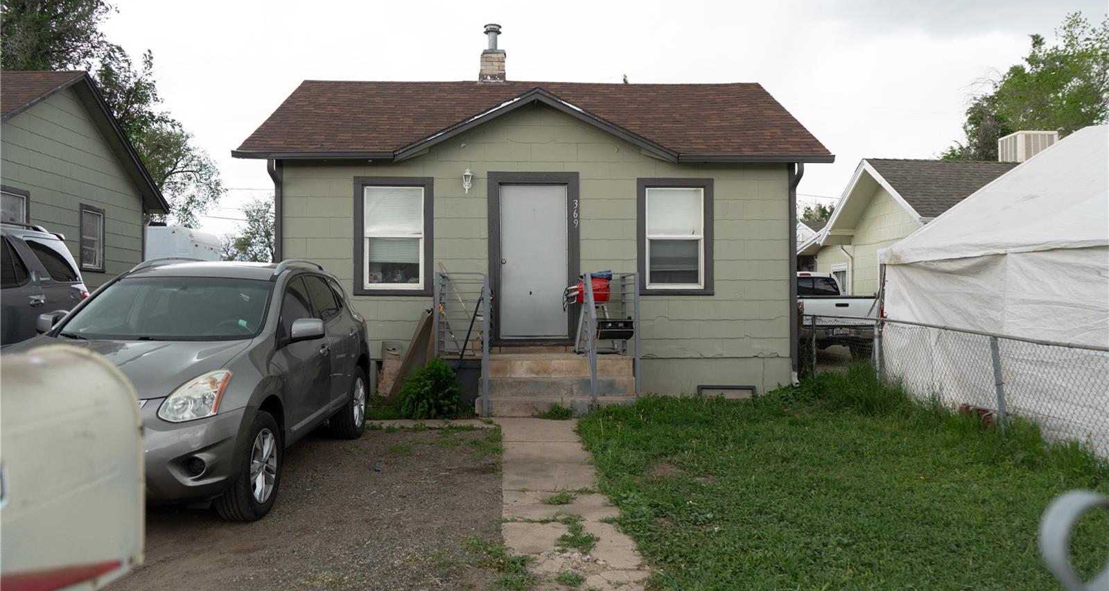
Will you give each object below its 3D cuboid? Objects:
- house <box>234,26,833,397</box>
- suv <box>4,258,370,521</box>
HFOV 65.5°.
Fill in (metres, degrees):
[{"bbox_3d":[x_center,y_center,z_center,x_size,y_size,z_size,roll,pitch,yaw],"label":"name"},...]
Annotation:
[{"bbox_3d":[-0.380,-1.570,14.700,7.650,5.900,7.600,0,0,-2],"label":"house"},{"bbox_3d":[-2.670,0.525,6.700,1.840,1.680,4.660,0,0,-1],"label":"suv"}]

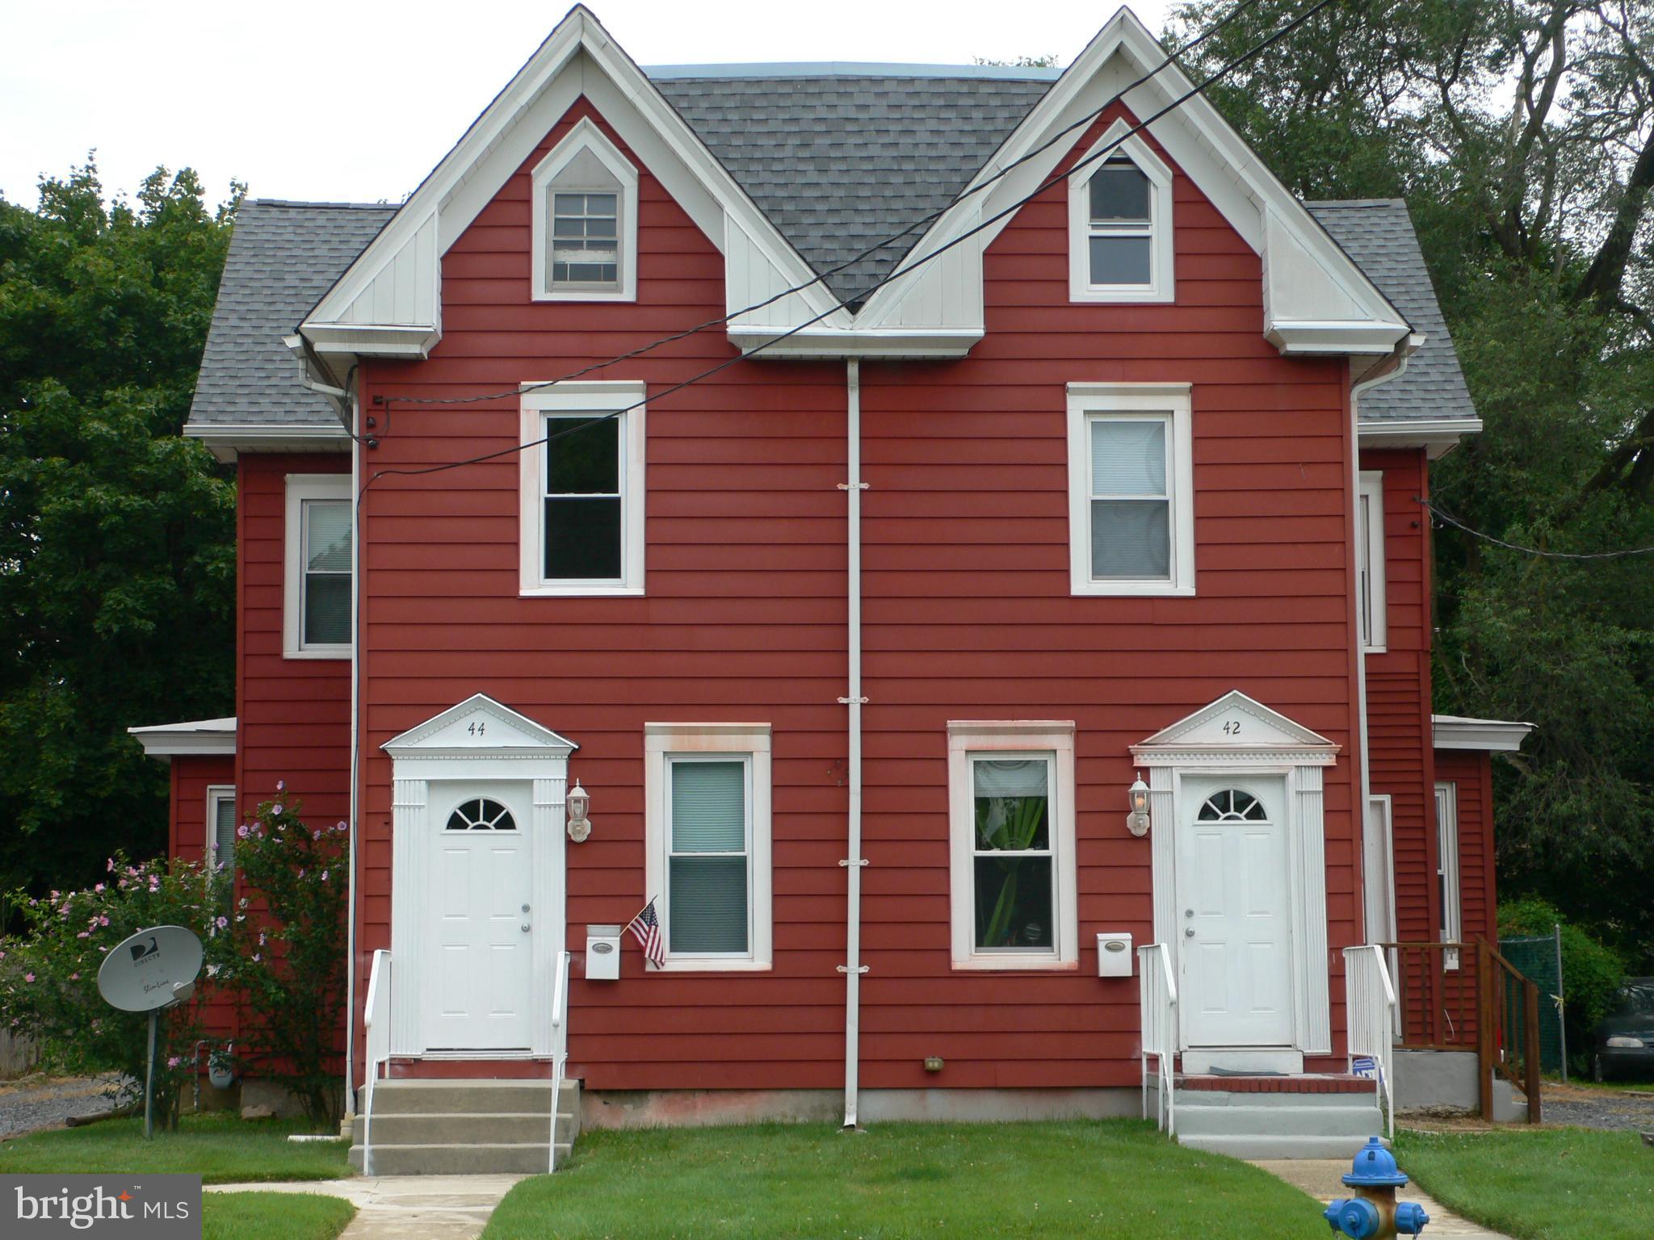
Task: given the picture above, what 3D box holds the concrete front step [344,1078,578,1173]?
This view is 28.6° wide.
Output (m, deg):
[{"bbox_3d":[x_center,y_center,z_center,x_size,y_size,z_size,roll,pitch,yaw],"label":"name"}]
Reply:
[{"bbox_3d":[-2.576,3.629,23.316,1.540,0.637,1.270,0,-7,-1],"label":"concrete front step"}]

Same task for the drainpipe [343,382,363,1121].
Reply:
[{"bbox_3d":[-3.555,0.961,24.351,0.085,5.560,0.085,0,-7,-1],"label":"drainpipe"}]

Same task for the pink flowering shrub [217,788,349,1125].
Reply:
[{"bbox_3d":[-4.183,2.594,25.110,1.020,2.580,1.100,0,-7,-1],"label":"pink flowering shrub"}]

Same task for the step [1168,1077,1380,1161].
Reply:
[{"bbox_3d":[3.127,3.537,23.185,1.480,0.550,1.720,0,-7,-1],"label":"step"}]

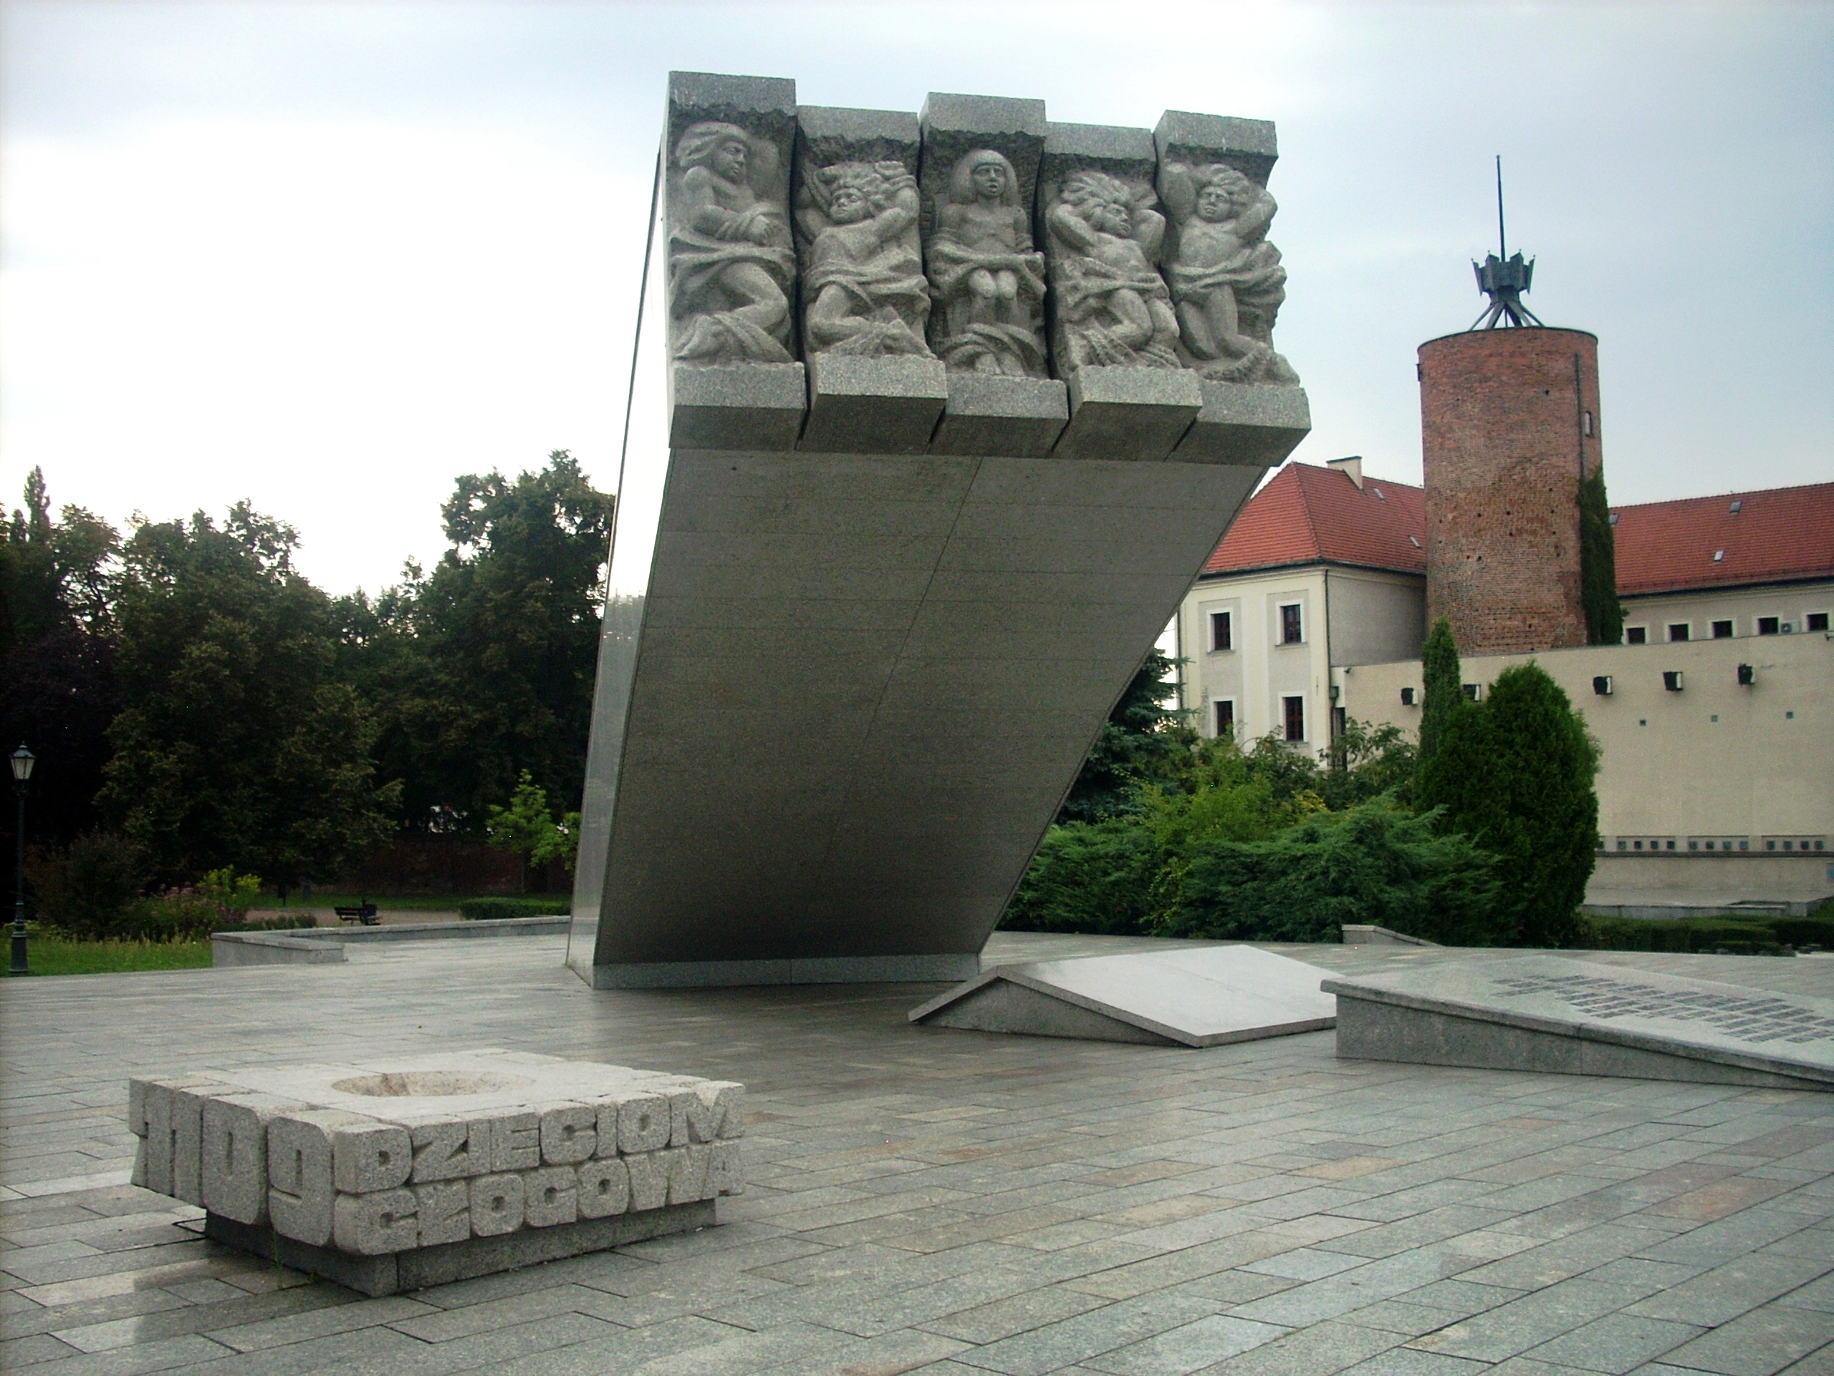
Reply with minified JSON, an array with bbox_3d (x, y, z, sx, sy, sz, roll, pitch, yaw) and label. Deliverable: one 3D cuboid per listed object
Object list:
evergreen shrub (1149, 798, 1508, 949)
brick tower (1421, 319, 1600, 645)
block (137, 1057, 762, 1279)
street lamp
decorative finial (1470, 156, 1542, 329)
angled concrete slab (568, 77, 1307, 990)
[{"bbox_3d":[7.749,3.459,36.983,6.000,2.450,4.500,0,-5,0],"label":"evergreen shrub"},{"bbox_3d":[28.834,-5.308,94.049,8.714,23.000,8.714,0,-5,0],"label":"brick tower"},{"bbox_3d":[-2.085,2.045,8.501,1.920,0.650,1.900,4,-7,-44],"label":"block"},{"bbox_3d":[-12.260,2.364,26.923,0.360,3.156,0.360,2,-5,-24],"label":"street lamp"},{"bbox_3d":[28.620,-21.453,95.377,3.600,9.124,3.600,0,-5,0],"label":"decorative finial"},{"bbox_3d":[-1.106,-0.249,22.331,4.830,7.500,16.400,1,-5,-12],"label":"angled concrete slab"}]

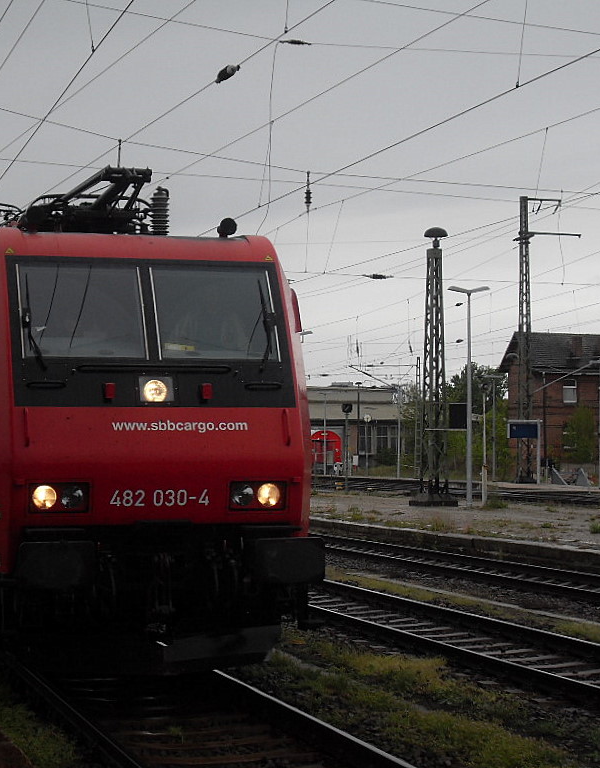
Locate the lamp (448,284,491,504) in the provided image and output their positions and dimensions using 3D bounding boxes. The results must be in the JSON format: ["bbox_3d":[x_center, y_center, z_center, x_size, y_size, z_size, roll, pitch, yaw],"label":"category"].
[{"bbox_3d":[5.320,0.370,54.645,1.360,6.867,0.260,1,-3,-17],"label":"lamp"}]

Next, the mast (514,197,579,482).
[{"bbox_3d":[15.221,-2.692,106.833,4.200,17.496,1.000,1,-3,-17],"label":"mast"}]

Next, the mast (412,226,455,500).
[{"bbox_3d":[4.235,-0.556,54.784,1.200,8.722,1.200,1,-3,-17],"label":"mast"}]

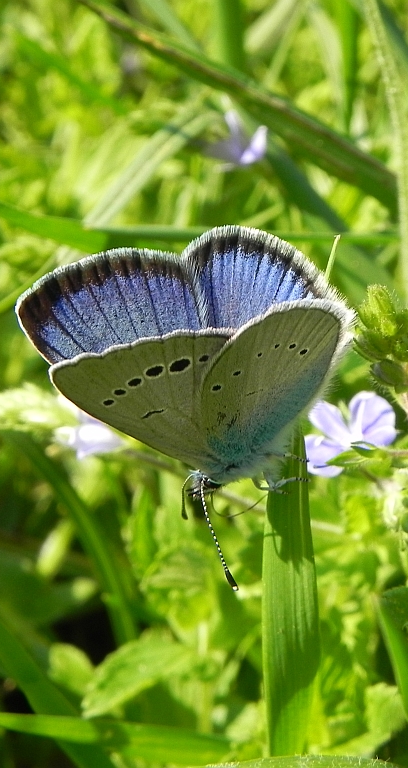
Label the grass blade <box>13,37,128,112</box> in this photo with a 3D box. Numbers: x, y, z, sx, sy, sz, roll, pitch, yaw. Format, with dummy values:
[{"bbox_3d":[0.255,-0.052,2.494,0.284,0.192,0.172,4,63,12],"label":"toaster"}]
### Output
[{"bbox_3d":[-0.025,-0.058,0.290,0.026,0.003,0.004,36,49,14],"label":"grass blade"}]

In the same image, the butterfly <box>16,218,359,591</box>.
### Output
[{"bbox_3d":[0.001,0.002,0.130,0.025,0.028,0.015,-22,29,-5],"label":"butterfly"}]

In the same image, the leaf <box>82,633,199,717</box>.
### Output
[{"bbox_3d":[-0.007,0.033,0.175,0.013,0.005,0.009,-20,41,-16],"label":"leaf"}]

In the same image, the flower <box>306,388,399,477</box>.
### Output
[{"bbox_3d":[0.015,0.005,0.155,0.009,0.009,0.005,-18,39,-24],"label":"flower"}]

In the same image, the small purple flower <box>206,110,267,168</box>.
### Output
[{"bbox_3d":[0.005,-0.039,0.245,0.009,0.008,0.007,-27,43,-33],"label":"small purple flower"}]

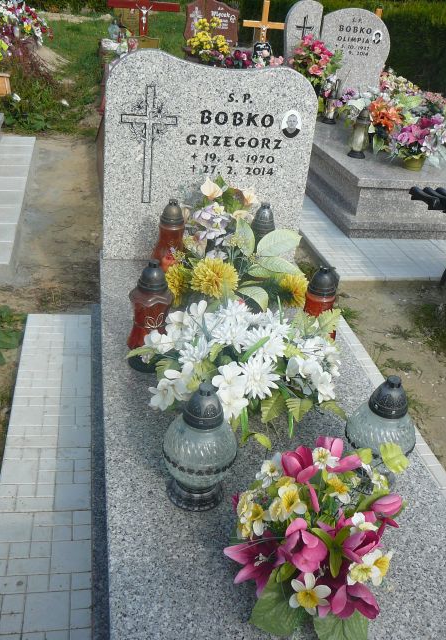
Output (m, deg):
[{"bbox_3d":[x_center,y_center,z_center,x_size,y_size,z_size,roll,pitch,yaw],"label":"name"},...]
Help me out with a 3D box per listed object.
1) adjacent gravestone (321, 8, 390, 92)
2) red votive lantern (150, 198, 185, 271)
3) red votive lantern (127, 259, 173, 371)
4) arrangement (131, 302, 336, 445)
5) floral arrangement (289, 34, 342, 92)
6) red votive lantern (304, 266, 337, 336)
[{"bbox_3d":[1.133,-2.291,5.694,0.646,0.813,0.080,-2,31,-14],"label":"adjacent gravestone"},{"bbox_3d":[-0.216,-0.346,2.671,0.152,0.305,0.152,-1,30,-11],"label":"red votive lantern"},{"bbox_3d":[-0.225,-0.019,2.048,0.147,0.359,0.147,-1,30,-11],"label":"red votive lantern"},{"bbox_3d":[0.041,0.135,1.946,0.600,0.245,0.470,-1,30,-11],"label":"arrangement"},{"bbox_3d":[0.830,-2.079,5.395,0.440,0.550,0.380,-2,31,-14],"label":"floral arrangement"},{"bbox_3d":[0.334,-0.036,2.231,0.152,0.303,0.152,-1,30,-11],"label":"red votive lantern"}]

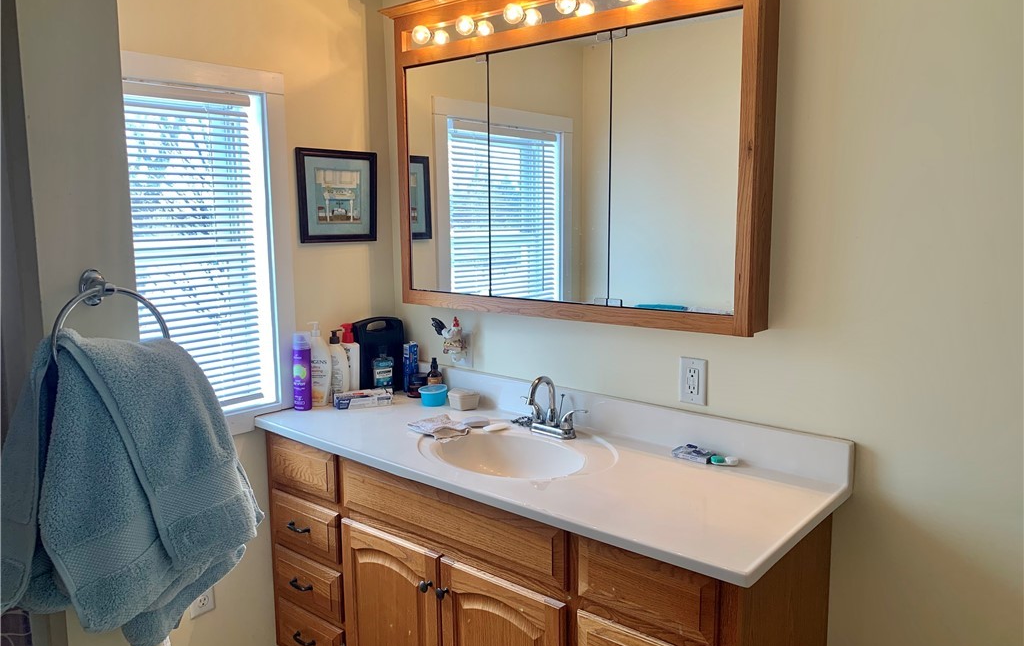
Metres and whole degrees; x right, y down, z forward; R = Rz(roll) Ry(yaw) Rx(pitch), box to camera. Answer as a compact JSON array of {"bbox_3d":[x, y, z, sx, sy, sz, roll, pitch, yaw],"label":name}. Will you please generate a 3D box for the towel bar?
[{"bbox_3d":[-0.510,0.017,0.964,0.068,0.168,0.148,7,11,40],"label":"towel bar"}]

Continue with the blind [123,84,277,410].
[{"bbox_3d":[-0.946,-0.172,2.012,0.040,0.890,0.645,7,11,40],"label":"blind"}]

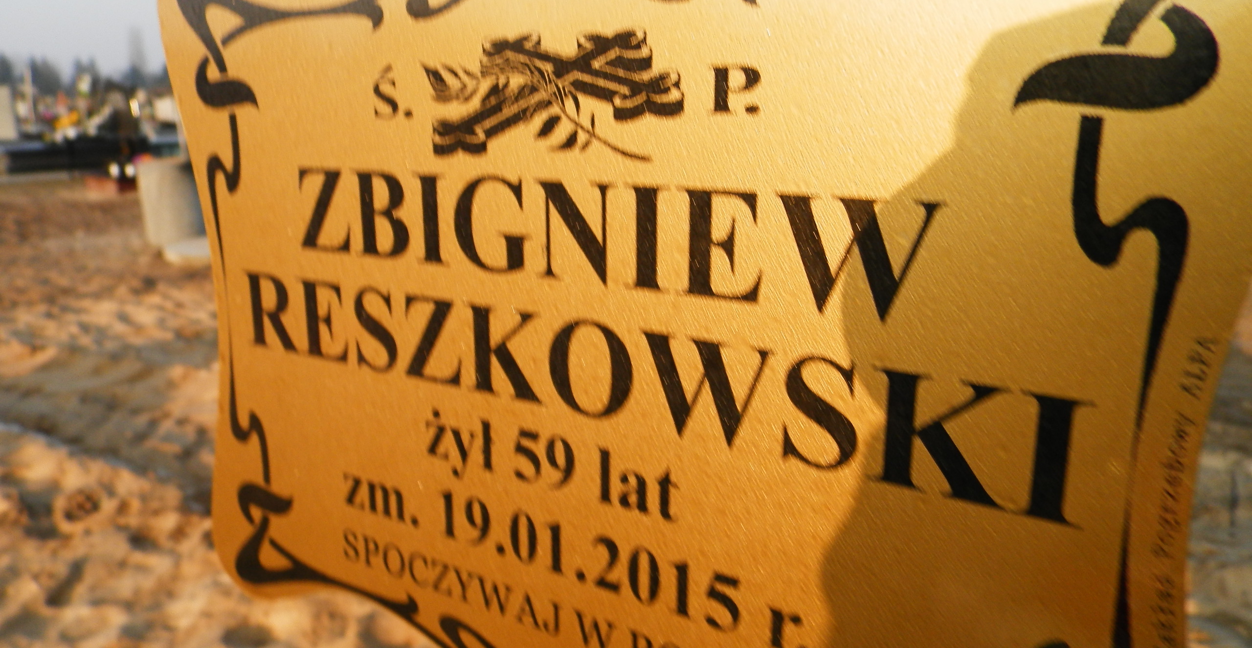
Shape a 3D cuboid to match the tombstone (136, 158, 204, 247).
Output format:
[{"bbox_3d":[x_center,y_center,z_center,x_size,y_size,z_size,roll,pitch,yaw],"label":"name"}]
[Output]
[{"bbox_3d":[-3.647,-0.986,7.342,0.530,0.610,0.530,-7,16,-25],"label":"tombstone"}]

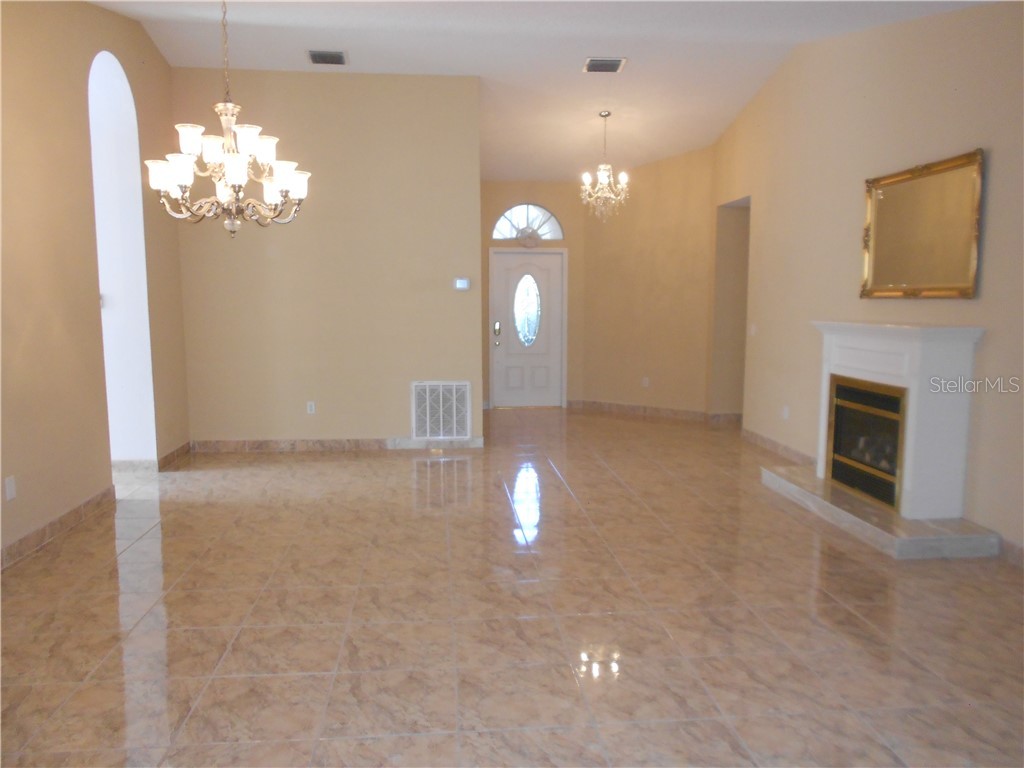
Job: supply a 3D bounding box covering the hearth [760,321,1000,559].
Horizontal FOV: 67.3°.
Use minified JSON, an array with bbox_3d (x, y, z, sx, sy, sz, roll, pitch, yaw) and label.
[{"bbox_3d":[2.359,0.241,5.158,0.592,1.276,1.798,-1,7,-5],"label":"hearth"}]

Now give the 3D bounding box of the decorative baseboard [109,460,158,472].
[{"bbox_3d":[-3.138,0.688,6.361,0.400,0.101,0.020,-1,7,-5],"label":"decorative baseboard"}]

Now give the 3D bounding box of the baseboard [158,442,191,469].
[{"bbox_3d":[-2.974,0.638,6.791,0.020,0.101,0.799,-1,7,-5],"label":"baseboard"}]

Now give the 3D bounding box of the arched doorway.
[{"bbox_3d":[-2.982,-0.792,5.772,0.200,3.179,0.881,-1,7,-5],"label":"arched doorway"}]

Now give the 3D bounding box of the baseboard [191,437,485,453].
[{"bbox_3d":[-1.647,0.578,7.306,2.756,0.101,0.020,-1,7,-5],"label":"baseboard"}]

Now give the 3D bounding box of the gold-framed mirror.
[{"bbox_3d":[2.620,-0.983,5.006,0.060,0.848,1.221,-1,7,-5],"label":"gold-framed mirror"}]

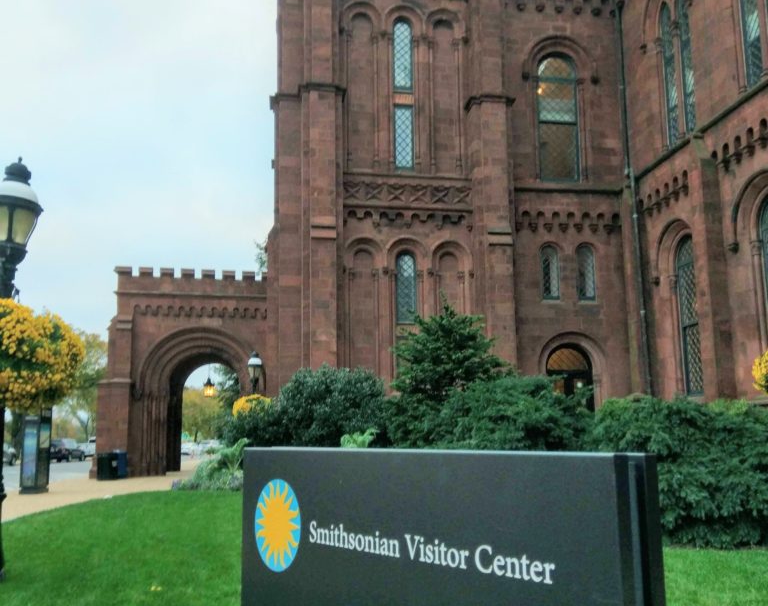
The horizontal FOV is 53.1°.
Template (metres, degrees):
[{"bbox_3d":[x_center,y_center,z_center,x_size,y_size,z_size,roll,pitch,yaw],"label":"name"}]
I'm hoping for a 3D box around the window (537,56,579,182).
[{"bbox_3d":[6.312,-6.674,27.821,1.420,4.700,0.350,1,-10,-8],"label":"window"}]

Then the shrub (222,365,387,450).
[{"bbox_3d":[-2.148,3.460,20.806,4.292,3.431,3.000,1,-10,-6],"label":"shrub"}]

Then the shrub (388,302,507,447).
[{"bbox_3d":[1.454,2.334,17.806,2.617,4.569,2.600,-1,-10,5],"label":"shrub"}]

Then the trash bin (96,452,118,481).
[{"bbox_3d":[-10.522,6.229,29.300,0.720,1.040,0.720,1,-10,-8],"label":"trash bin"}]

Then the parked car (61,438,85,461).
[{"bbox_3d":[-24.165,11.338,59.000,1.900,1.750,4.800,1,-10,-8],"label":"parked car"}]

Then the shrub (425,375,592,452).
[{"bbox_3d":[2.440,2.801,15.049,3.238,2.681,2.600,-2,-10,9],"label":"shrub"}]

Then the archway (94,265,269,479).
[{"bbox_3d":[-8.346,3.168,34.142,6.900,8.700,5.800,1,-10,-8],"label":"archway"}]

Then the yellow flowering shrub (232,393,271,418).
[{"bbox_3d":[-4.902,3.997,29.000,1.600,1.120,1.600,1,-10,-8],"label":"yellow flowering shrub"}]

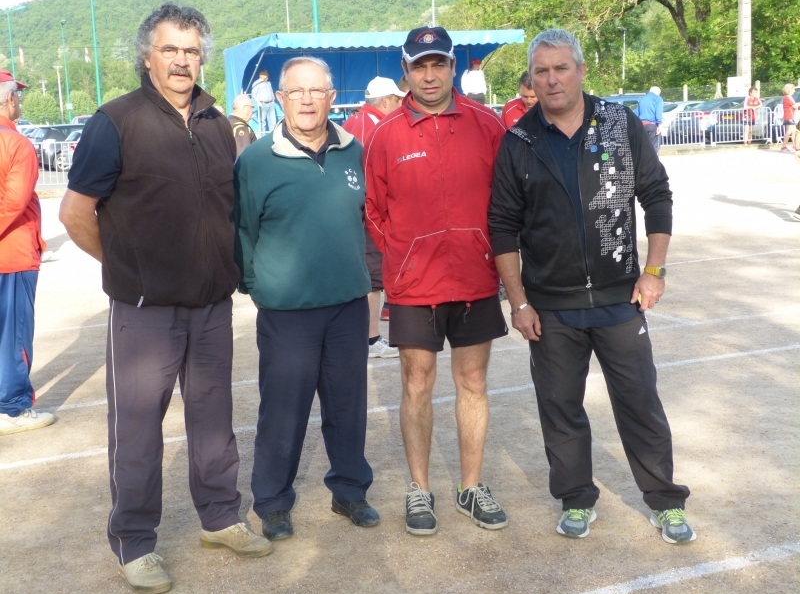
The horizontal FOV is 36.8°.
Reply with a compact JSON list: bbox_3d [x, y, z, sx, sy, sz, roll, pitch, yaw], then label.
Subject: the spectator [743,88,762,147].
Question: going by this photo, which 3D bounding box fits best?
[{"bbox_3d":[9.416,-4.819,32.126,0.480,1.540,0.380,-3,9,-5],"label":"spectator"}]

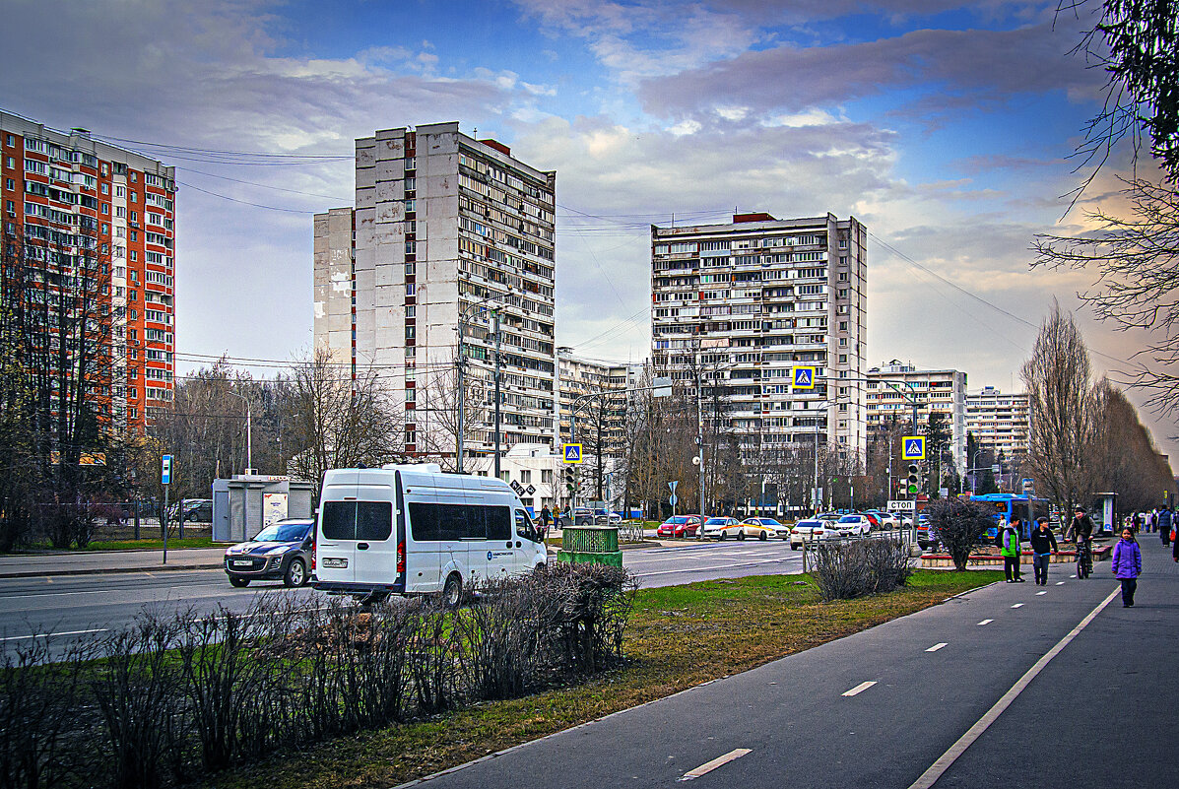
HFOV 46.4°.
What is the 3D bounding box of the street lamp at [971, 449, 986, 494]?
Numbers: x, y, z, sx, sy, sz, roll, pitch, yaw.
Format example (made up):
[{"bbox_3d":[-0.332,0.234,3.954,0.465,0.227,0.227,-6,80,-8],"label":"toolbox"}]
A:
[{"bbox_3d":[57.381,13.719,202.572,1.900,11.200,0.900,-2,-5,24],"label":"street lamp"}]

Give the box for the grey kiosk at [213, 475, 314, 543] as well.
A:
[{"bbox_3d":[-14.200,4.980,60.200,2.100,2.850,4.150,-3,-5,31],"label":"grey kiosk"}]

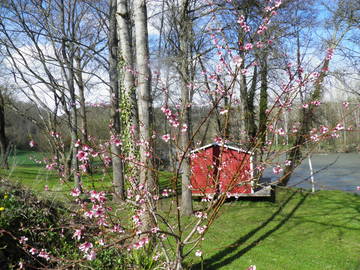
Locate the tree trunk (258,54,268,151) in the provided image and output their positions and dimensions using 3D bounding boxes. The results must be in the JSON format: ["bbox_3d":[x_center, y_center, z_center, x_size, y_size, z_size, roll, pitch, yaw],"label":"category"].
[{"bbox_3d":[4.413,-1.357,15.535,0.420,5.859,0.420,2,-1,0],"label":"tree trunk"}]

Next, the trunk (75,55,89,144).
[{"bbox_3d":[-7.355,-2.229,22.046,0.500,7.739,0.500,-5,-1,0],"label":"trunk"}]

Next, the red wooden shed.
[{"bbox_3d":[1.902,1.417,13.207,2.900,2.150,2.500,-1,-1,15],"label":"red wooden shed"}]

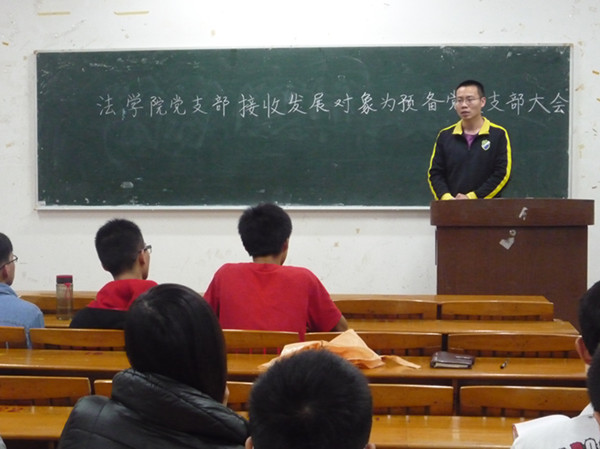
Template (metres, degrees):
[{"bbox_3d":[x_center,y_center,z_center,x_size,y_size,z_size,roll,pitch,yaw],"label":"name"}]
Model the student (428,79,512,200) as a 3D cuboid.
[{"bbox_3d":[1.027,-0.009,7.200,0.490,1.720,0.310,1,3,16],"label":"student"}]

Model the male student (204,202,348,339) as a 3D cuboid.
[{"bbox_3d":[-0.071,0.540,4.570,0.520,1.250,0.720,0,3,7],"label":"male student"}]

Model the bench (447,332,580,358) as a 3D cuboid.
[{"bbox_3d":[0.775,0.764,4.328,0.480,0.800,0.420,0,3,5],"label":"bench"}]

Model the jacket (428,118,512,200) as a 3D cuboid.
[{"bbox_3d":[1.027,-0.311,7.200,0.480,0.660,0.280,1,3,16],"label":"jacket"}]

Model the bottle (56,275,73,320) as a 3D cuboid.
[{"bbox_3d":[-0.997,0.309,5.060,0.068,0.188,0.068,0,3,5],"label":"bottle"}]

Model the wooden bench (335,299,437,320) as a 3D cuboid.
[{"bbox_3d":[0.368,0.713,5.321,0.480,0.800,0.420,0,3,5],"label":"wooden bench"}]

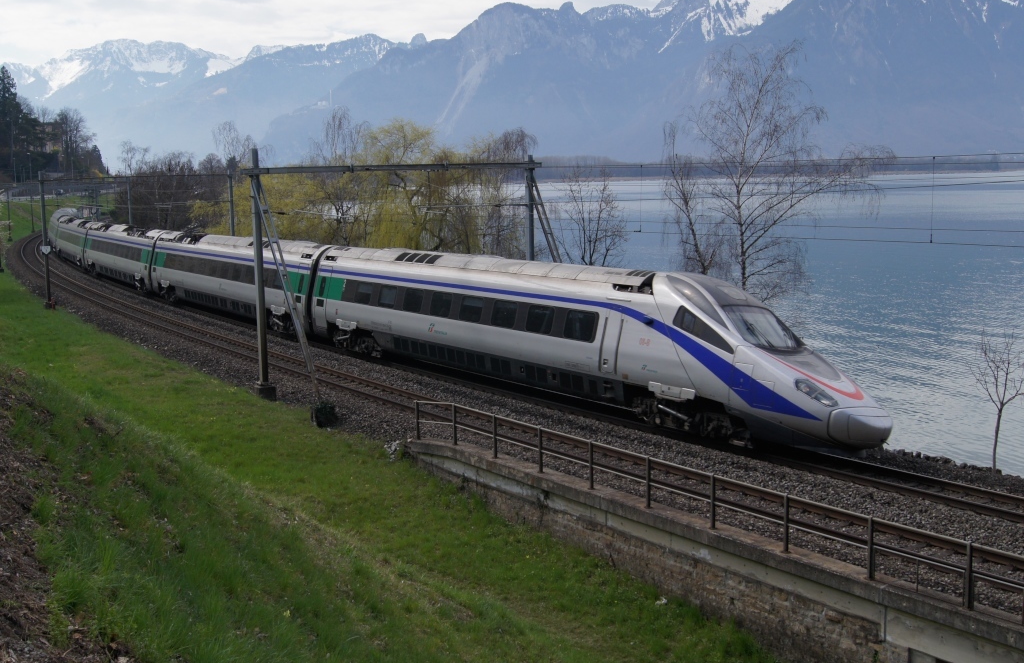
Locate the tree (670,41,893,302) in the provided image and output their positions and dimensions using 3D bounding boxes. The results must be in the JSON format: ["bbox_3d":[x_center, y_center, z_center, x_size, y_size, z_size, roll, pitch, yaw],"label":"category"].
[{"bbox_3d":[10.761,-4.324,37.828,8.960,14.220,8.060,2,10,16],"label":"tree"}]

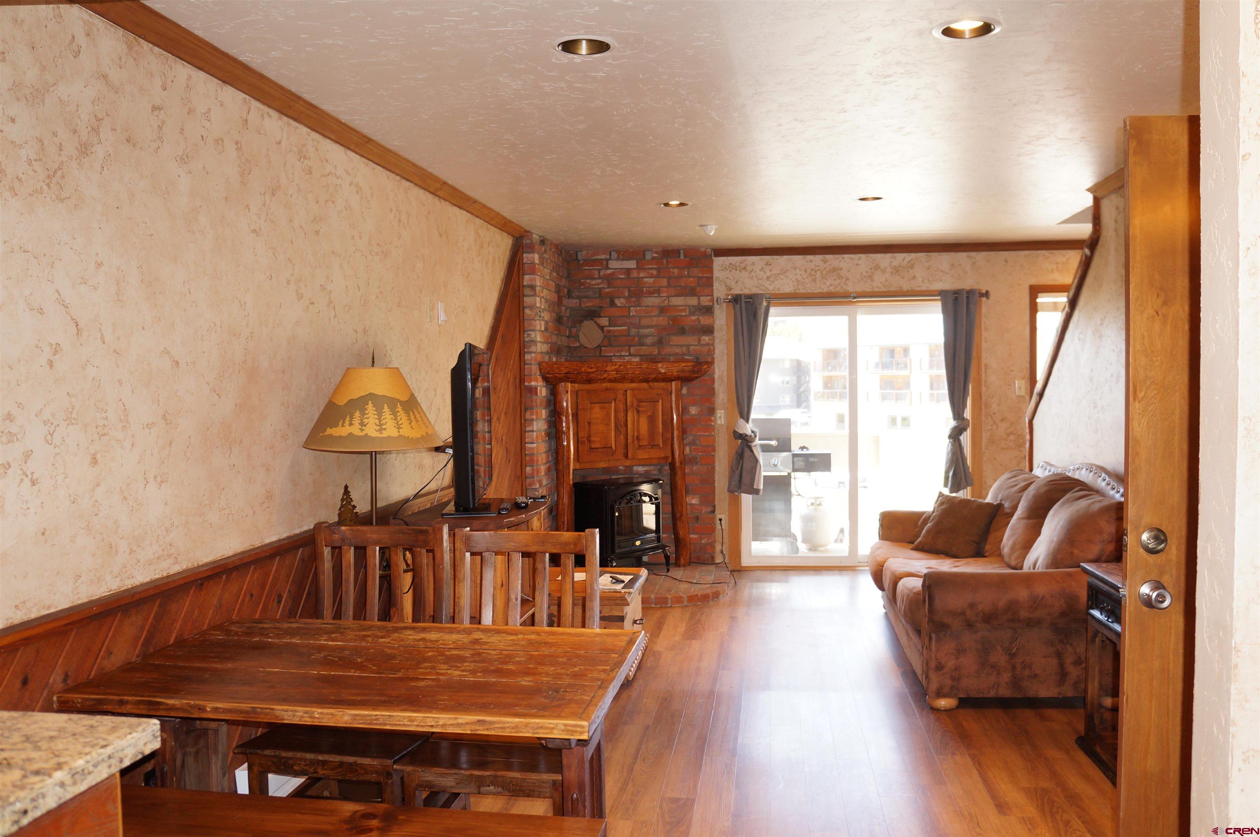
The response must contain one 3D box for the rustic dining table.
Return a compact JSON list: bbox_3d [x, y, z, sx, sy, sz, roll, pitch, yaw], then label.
[{"bbox_3d":[-0.609,0.976,2.403,1.205,0.770,0.710,0,2,10],"label":"rustic dining table"}]

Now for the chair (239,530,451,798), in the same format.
[{"bbox_3d":[-0.822,0.840,2.848,0.460,1.010,0.520,0,2,11],"label":"chair"}]

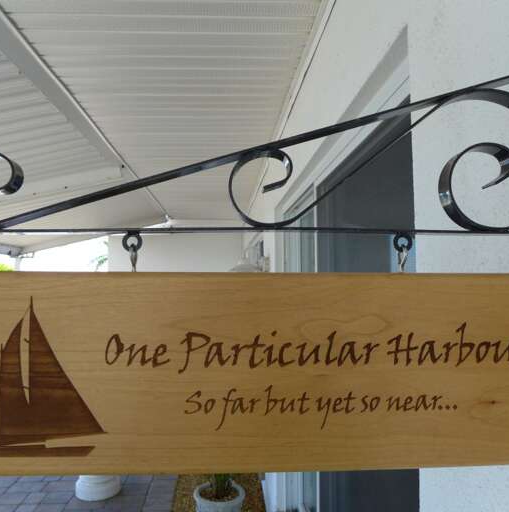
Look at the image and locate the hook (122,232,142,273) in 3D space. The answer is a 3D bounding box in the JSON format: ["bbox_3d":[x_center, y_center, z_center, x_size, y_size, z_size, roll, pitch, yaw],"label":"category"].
[{"bbox_3d":[-0.120,-0.003,0.462,0.019,0.039,0.013,0,-4,-3],"label":"hook"}]

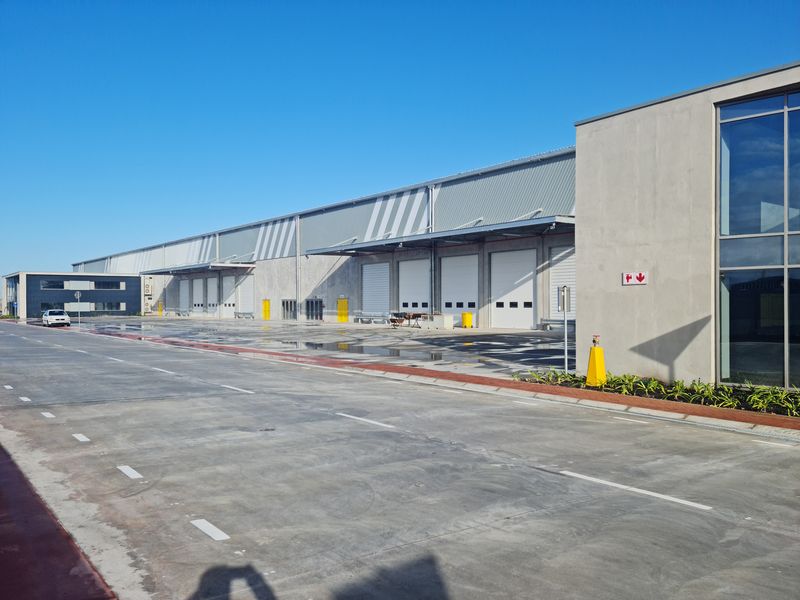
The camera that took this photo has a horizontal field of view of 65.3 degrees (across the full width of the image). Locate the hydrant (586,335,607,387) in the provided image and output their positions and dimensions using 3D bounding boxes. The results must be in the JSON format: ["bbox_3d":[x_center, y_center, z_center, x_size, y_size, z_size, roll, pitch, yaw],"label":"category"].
[{"bbox_3d":[4.147,1.270,13.150,0.320,1.075,0.320,0,0,-36],"label":"hydrant"}]

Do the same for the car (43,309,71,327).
[{"bbox_3d":[-29.399,1.545,53.500,1.690,1.410,4.250,0,0,-36],"label":"car"}]

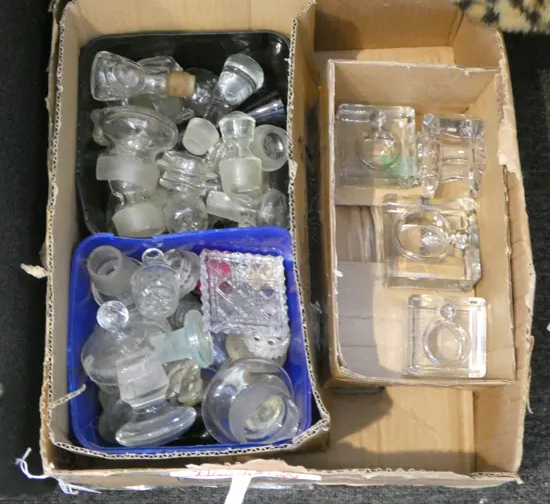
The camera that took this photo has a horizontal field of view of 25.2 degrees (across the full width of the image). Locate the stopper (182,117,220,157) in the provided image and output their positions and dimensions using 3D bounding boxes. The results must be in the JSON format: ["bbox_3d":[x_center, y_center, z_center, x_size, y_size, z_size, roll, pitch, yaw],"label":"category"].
[{"bbox_3d":[-0.058,-0.090,0.963,0.029,0.034,0.029,-51,40,-10],"label":"stopper"}]

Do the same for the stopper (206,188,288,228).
[{"bbox_3d":[-0.021,-0.034,0.954,0.066,0.031,0.031,10,78,-5],"label":"stopper"}]

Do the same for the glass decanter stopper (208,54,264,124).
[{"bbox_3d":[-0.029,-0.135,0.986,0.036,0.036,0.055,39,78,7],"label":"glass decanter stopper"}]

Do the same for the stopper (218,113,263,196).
[{"bbox_3d":[-0.027,-0.075,0.950,0.034,0.034,0.063,-3,106,-2],"label":"stopper"}]

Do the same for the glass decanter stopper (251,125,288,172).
[{"bbox_3d":[-0.005,-0.082,0.978,0.036,0.042,0.036,2,84,-17],"label":"glass decanter stopper"}]

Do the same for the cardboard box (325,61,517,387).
[{"bbox_3d":[0.109,-0.014,0.977,0.133,0.100,0.246,0,78,-1],"label":"cardboard box"}]

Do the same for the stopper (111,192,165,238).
[{"bbox_3d":[-0.106,-0.028,0.957,0.041,0.041,0.045,-7,78,-2],"label":"stopper"}]

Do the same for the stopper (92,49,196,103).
[{"bbox_3d":[-0.104,-0.138,0.975,0.083,0.028,0.038,5,78,-3],"label":"stopper"}]

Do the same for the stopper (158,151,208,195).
[{"bbox_3d":[-0.070,-0.062,0.965,0.048,0.034,0.034,15,78,-6],"label":"stopper"}]

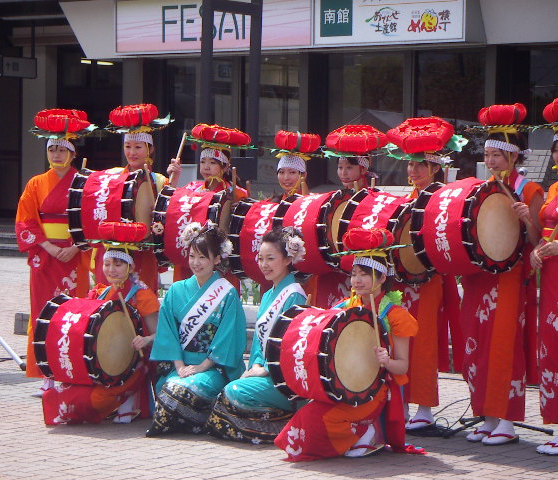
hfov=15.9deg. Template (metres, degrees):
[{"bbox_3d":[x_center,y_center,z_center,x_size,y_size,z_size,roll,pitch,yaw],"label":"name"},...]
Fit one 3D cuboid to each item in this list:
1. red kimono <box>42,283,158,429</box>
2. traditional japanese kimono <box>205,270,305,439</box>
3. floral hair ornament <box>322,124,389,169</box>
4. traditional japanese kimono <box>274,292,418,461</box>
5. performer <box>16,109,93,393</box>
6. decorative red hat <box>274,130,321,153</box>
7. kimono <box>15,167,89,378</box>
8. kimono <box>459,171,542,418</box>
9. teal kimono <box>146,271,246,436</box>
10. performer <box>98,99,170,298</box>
[{"bbox_3d":[-0.988,0.628,11.050,0.560,0.780,0.580,2,3,36],"label":"red kimono"},{"bbox_3d":[-0.097,0.614,10.430,0.660,0.860,0.500,-2,3,-42],"label":"traditional japanese kimono"},{"bbox_3d":[0.441,-0.556,11.500,0.370,0.190,0.350,-4,9,1],"label":"floral hair ornament"},{"bbox_3d":[0.323,0.650,9.705,0.550,0.791,0.680,3,3,41],"label":"traditional japanese kimono"},{"bbox_3d":[-1.356,0.066,12.168,0.520,1.732,0.380,1,2,15],"label":"performer"},{"bbox_3d":[0.107,-0.572,11.600,0.270,0.110,0.270,7,2,0],"label":"decorative red hat"},{"bbox_3d":[-1.376,0.201,12.350,0.490,1.300,0.360,1,2,23],"label":"kimono"},{"bbox_3d":[1.151,0.288,10.380,0.450,1.290,0.350,2,3,45],"label":"kimono"},{"bbox_3d":[-0.433,0.582,10.604,0.500,0.841,0.580,2,2,28],"label":"teal kimono"},{"bbox_3d":[-0.876,0.082,12.100,0.500,1.780,0.420,1,2,22],"label":"performer"}]

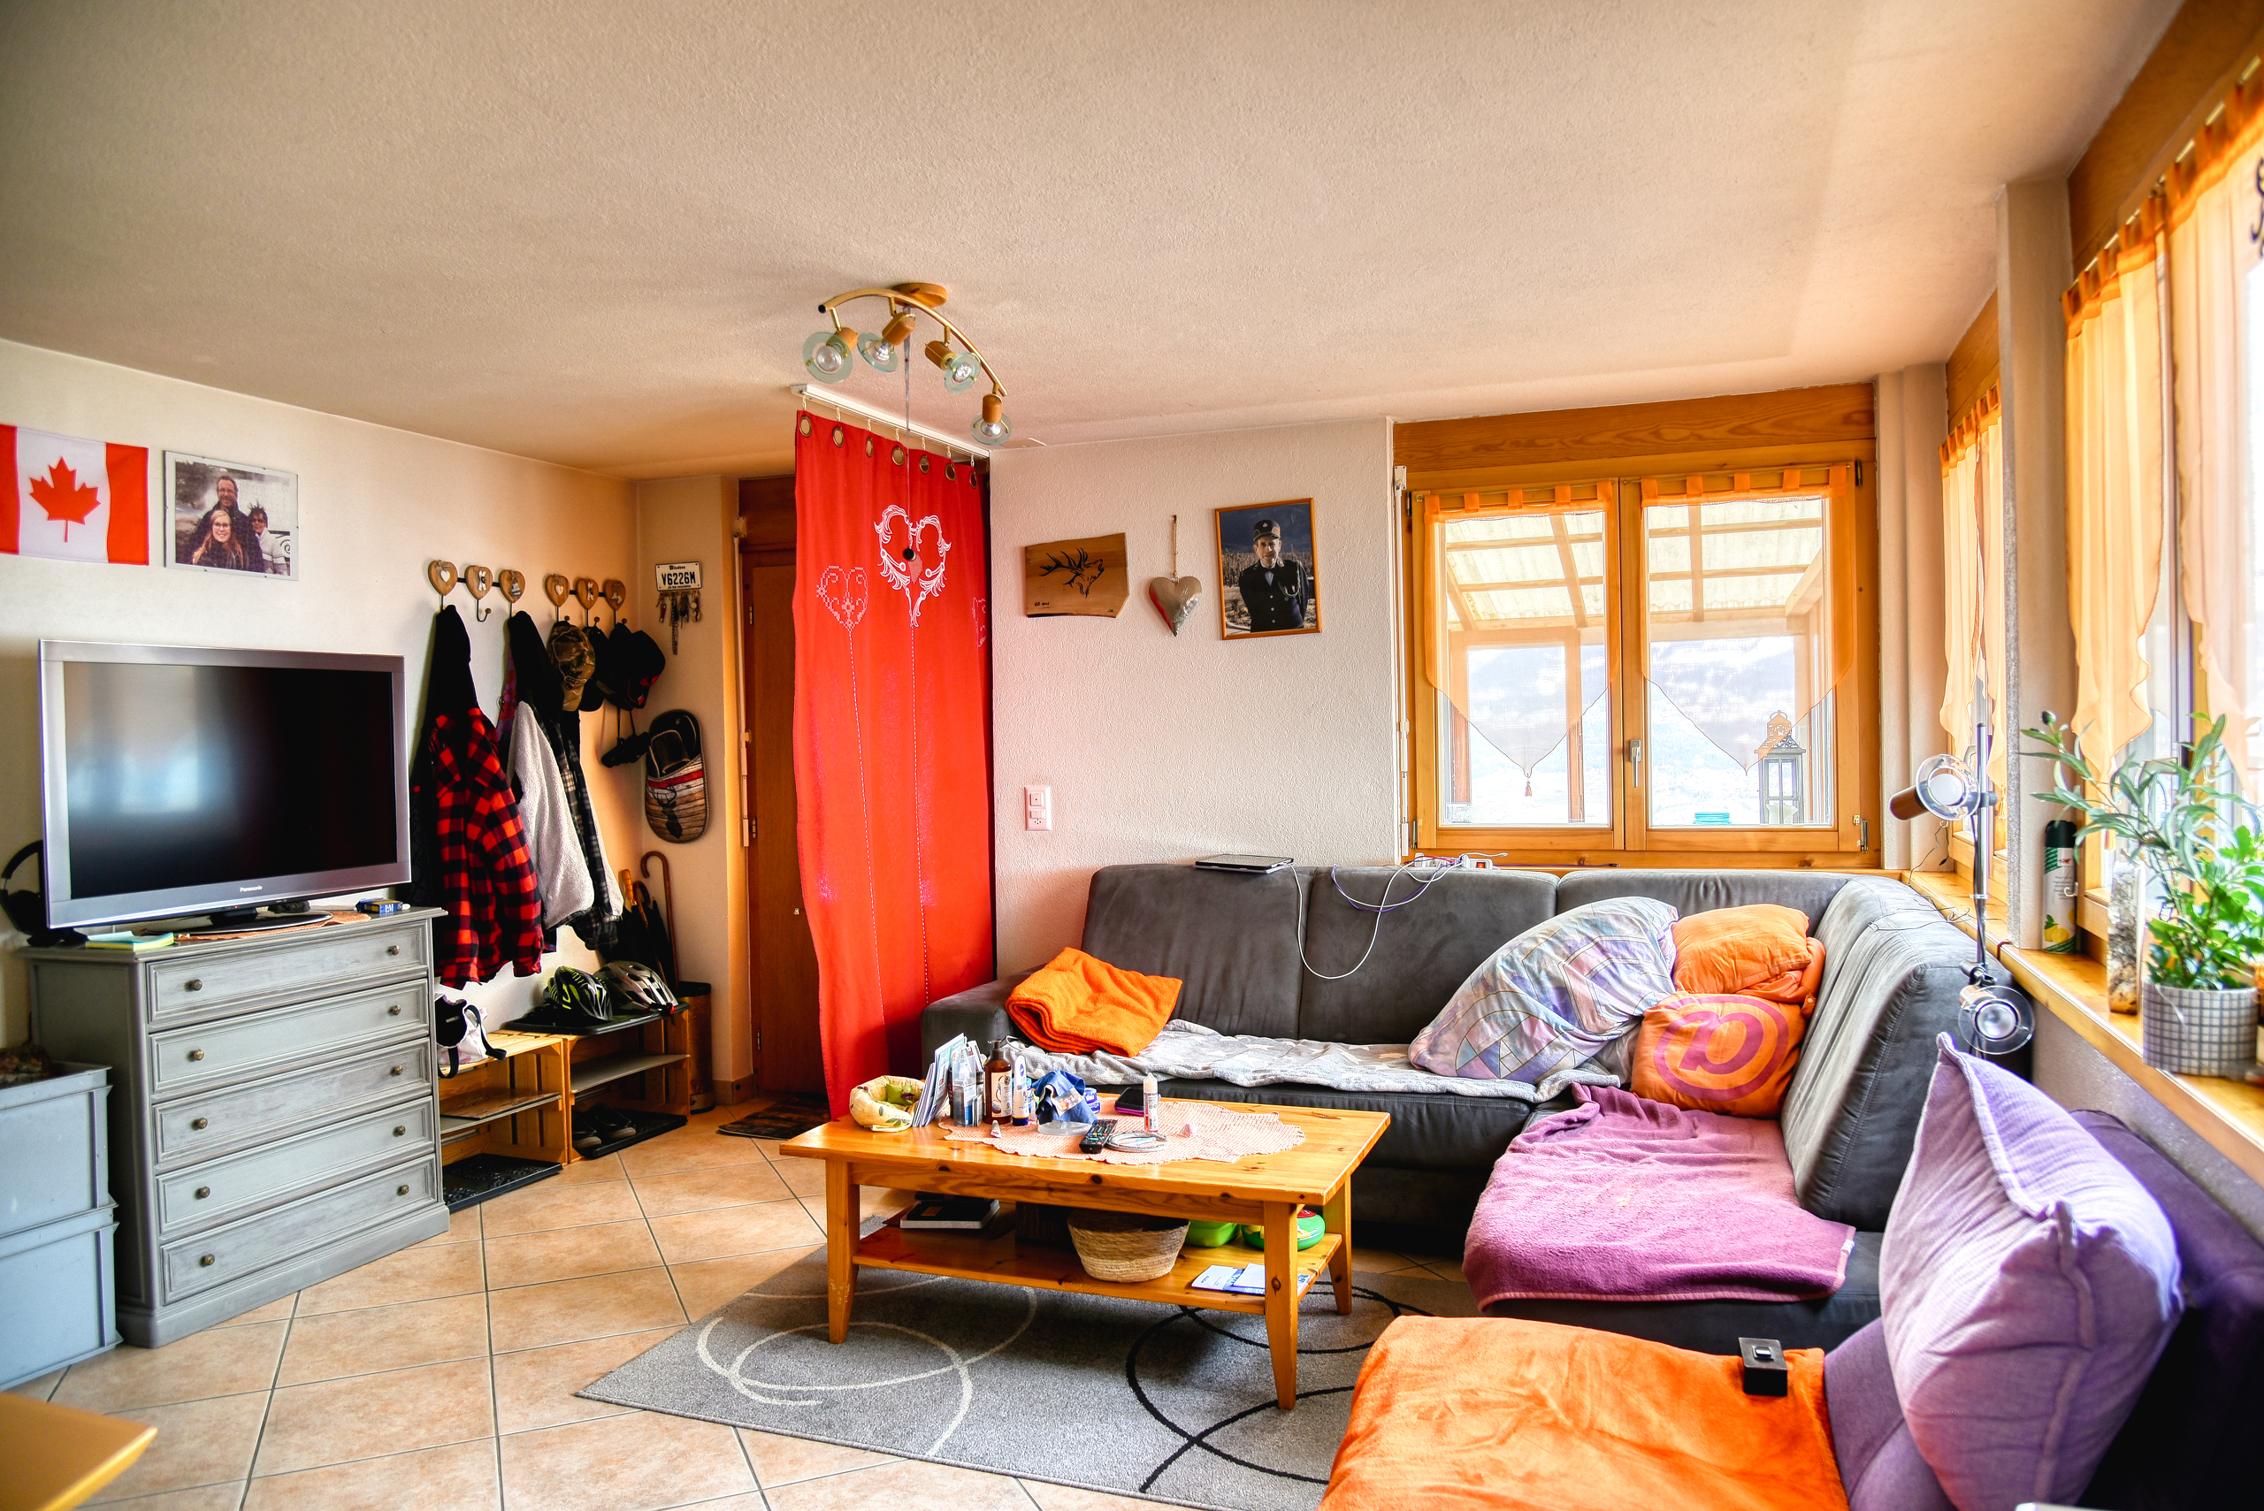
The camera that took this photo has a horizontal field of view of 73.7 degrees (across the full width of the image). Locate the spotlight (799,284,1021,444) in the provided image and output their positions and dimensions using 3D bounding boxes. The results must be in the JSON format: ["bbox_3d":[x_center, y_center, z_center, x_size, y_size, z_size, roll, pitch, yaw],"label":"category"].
[{"bbox_3d":[-0.453,-0.867,3.275,0.200,0.275,0.840,-1,1,19],"label":"spotlight"}]

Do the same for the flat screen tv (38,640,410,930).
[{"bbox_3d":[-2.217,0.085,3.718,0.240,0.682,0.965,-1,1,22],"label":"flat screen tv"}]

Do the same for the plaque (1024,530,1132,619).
[{"bbox_3d":[-0.186,-0.596,5.084,0.371,0.281,0.022,-1,1,19],"label":"plaque"}]

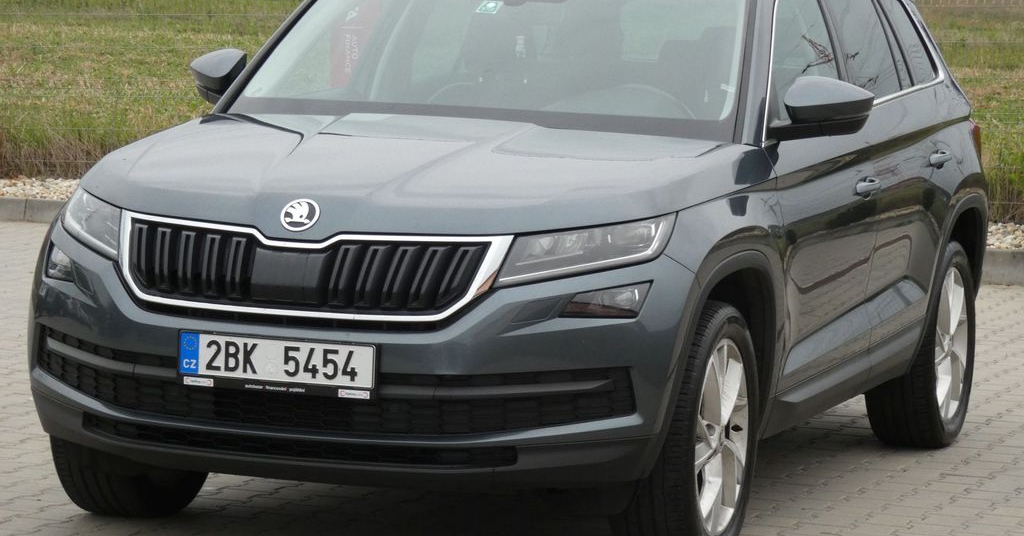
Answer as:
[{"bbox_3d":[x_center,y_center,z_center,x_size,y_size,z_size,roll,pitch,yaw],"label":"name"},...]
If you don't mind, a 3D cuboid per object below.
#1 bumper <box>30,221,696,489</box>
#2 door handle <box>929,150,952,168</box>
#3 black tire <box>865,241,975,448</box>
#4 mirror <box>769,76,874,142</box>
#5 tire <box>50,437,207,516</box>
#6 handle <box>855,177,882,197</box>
[{"bbox_3d":[-0.498,0.222,8.812,1.840,0.620,0.560,4,5,19],"label":"bumper"},{"bbox_3d":[1.394,-0.360,11.286,0.050,0.050,0.200,4,5,19],"label":"door handle"},{"bbox_3d":[1.383,0.244,11.782,0.245,0.710,0.710,4,5,19],"label":"black tire"},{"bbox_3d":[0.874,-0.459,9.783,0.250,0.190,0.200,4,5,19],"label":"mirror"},{"bbox_3d":[-1.037,0.337,9.684,0.245,0.710,0.710,4,5,19],"label":"tire"},{"bbox_3d":[1.062,-0.249,10.364,0.050,0.050,0.200,4,5,19],"label":"handle"}]

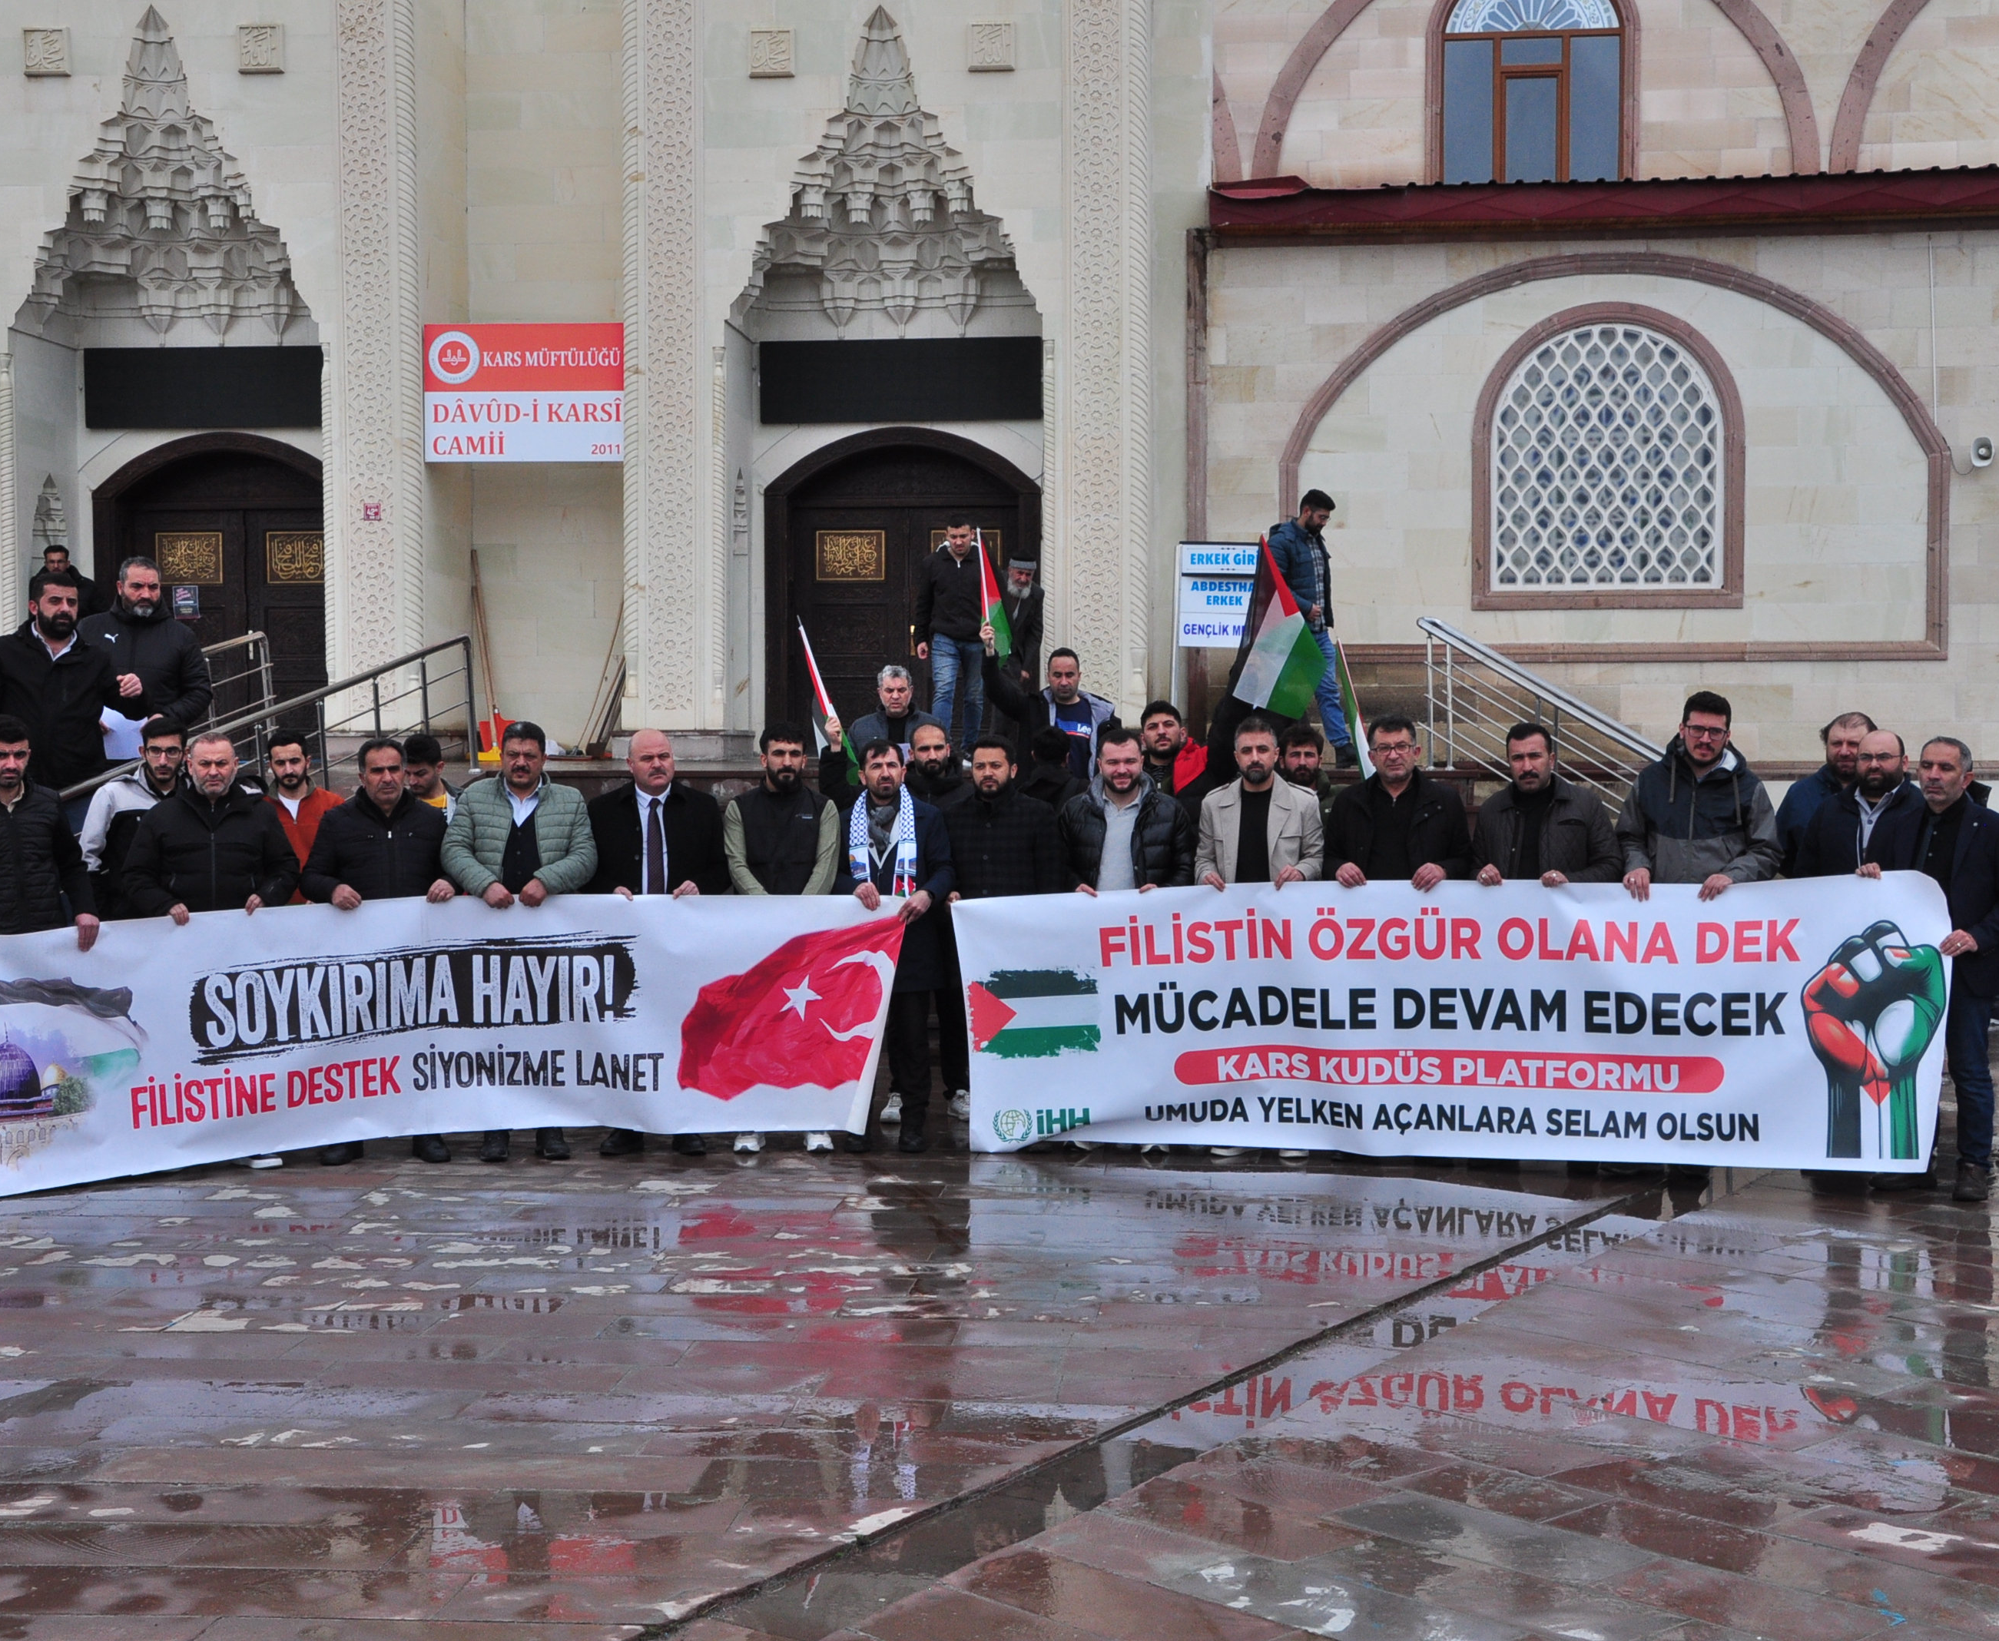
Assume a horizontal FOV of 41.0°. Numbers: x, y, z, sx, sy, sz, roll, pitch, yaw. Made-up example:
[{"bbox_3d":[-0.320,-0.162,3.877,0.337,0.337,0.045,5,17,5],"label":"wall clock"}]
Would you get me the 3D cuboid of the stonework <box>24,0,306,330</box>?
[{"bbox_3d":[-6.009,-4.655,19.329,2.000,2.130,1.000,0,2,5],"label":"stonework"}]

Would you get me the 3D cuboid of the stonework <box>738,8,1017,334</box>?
[{"bbox_3d":[-0.799,-4.581,18.912,2.000,2.130,1.000,0,2,5],"label":"stonework"}]

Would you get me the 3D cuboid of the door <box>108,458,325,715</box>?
[{"bbox_3d":[-5.719,-1.641,20.026,1.800,2.250,0.220,0,2,5],"label":"door"}]

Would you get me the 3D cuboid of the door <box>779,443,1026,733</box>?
[{"bbox_3d":[-0.707,-1.675,19.570,1.980,2.360,0.300,0,2,5],"label":"door"}]

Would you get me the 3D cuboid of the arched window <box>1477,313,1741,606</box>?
[{"bbox_3d":[4.346,-2.576,19.077,1.900,2.130,0.200,0,2,5],"label":"arched window"}]

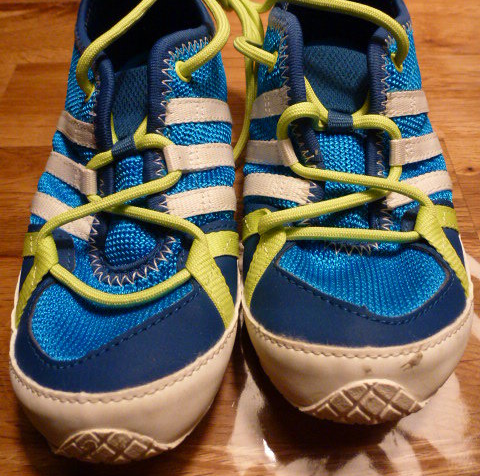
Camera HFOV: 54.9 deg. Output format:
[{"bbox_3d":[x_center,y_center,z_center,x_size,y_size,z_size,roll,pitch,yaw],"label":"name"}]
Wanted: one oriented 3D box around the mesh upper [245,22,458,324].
[{"bbox_3d":[0.043,-0.036,0.187,0.077,0.046,0.142,1,56,2],"label":"mesh upper"}]

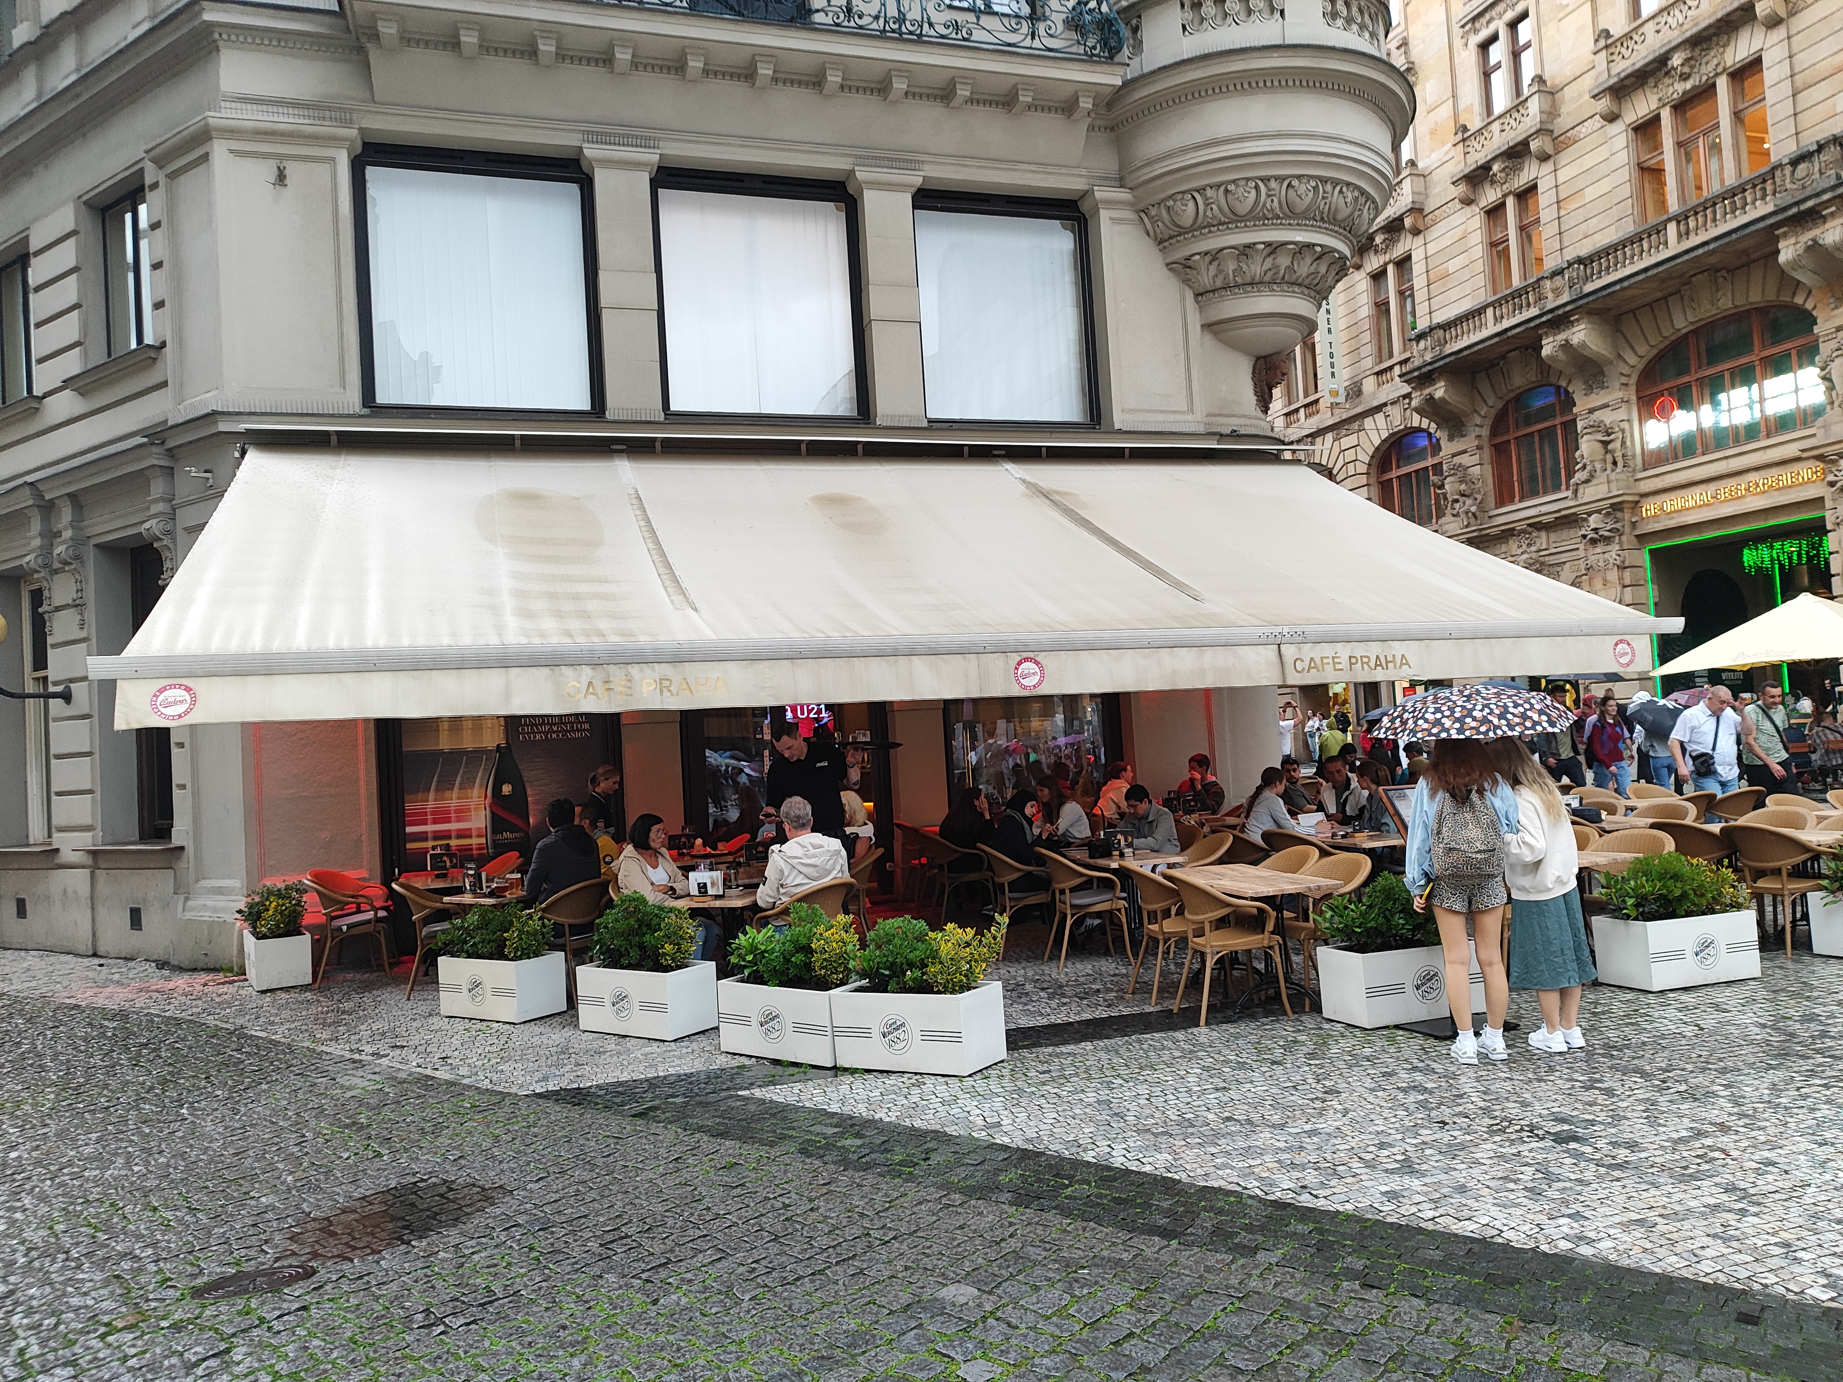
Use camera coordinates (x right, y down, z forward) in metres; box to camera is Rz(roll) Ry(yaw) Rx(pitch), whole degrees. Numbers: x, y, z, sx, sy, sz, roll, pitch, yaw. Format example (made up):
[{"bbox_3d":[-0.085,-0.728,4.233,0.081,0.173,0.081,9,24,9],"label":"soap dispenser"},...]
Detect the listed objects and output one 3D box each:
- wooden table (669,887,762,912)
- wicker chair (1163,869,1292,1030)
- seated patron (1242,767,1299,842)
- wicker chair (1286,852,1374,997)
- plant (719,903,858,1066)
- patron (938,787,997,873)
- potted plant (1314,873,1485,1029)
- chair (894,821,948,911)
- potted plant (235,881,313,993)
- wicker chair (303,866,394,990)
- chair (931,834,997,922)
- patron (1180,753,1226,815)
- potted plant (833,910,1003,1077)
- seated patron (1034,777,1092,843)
[{"bbox_3d":[-1.257,1.749,8.587,0.700,0.745,0.700,-5,-3,28],"label":"wooden table"},{"bbox_3d":[1.772,1.475,7.493,0.600,0.840,0.570,-3,-2,-10],"label":"wicker chair"},{"bbox_3d":[2.959,1.263,10.333,0.800,1.290,0.500,-3,-2,-14],"label":"seated patron"},{"bbox_3d":[2.371,1.409,7.582,0.626,0.848,0.576,-3,-2,-16],"label":"wicker chair"},{"bbox_3d":[-0.710,1.629,7.236,0.852,0.816,0.435,-5,-3,36],"label":"plant"},{"bbox_3d":[0.484,1.506,11.549,0.780,1.250,0.480,-3,-2,-12],"label":"patron"},{"bbox_3d":[2.736,1.442,7.297,0.862,0.801,0.445,-2,-3,-19],"label":"potted plant"},{"bbox_3d":[0.056,1.767,13.111,0.610,0.850,0.580,-3,-2,-18],"label":"chair"},{"bbox_3d":[-5.415,2.029,10.743,0.435,0.822,0.822,-2,-3,-33],"label":"potted plant"},{"bbox_3d":[-4.766,1.960,10.582,0.610,0.850,0.580,-2,-2,-25],"label":"wicker chair"},{"bbox_3d":[0.320,1.636,11.089,0.626,0.848,0.576,-3,-2,-14],"label":"chair"},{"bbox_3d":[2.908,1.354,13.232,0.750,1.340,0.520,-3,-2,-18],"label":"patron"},{"bbox_3d":[-0.033,1.588,6.709,0.808,0.717,0.414,-5,-2,26],"label":"potted plant"},{"bbox_3d":[1.212,1.428,11.201,0.740,1.290,0.480,-3,-2,-15],"label":"seated patron"}]

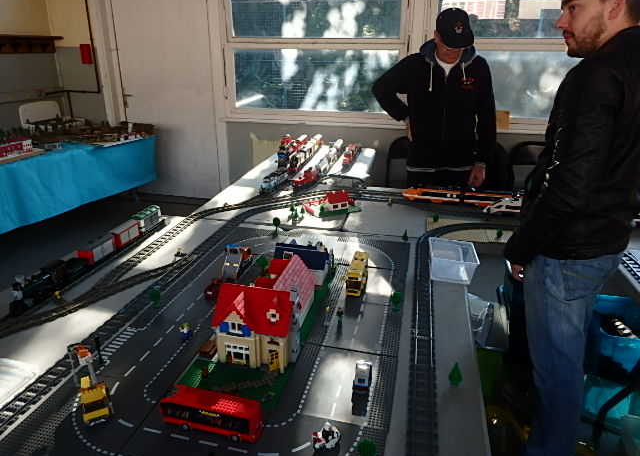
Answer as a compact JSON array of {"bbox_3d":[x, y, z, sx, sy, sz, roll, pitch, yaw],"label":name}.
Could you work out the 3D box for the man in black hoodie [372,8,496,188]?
[{"bbox_3d":[0.663,-0.406,2.760,0.700,1.730,0.380,5,22,12],"label":"man in black hoodie"}]

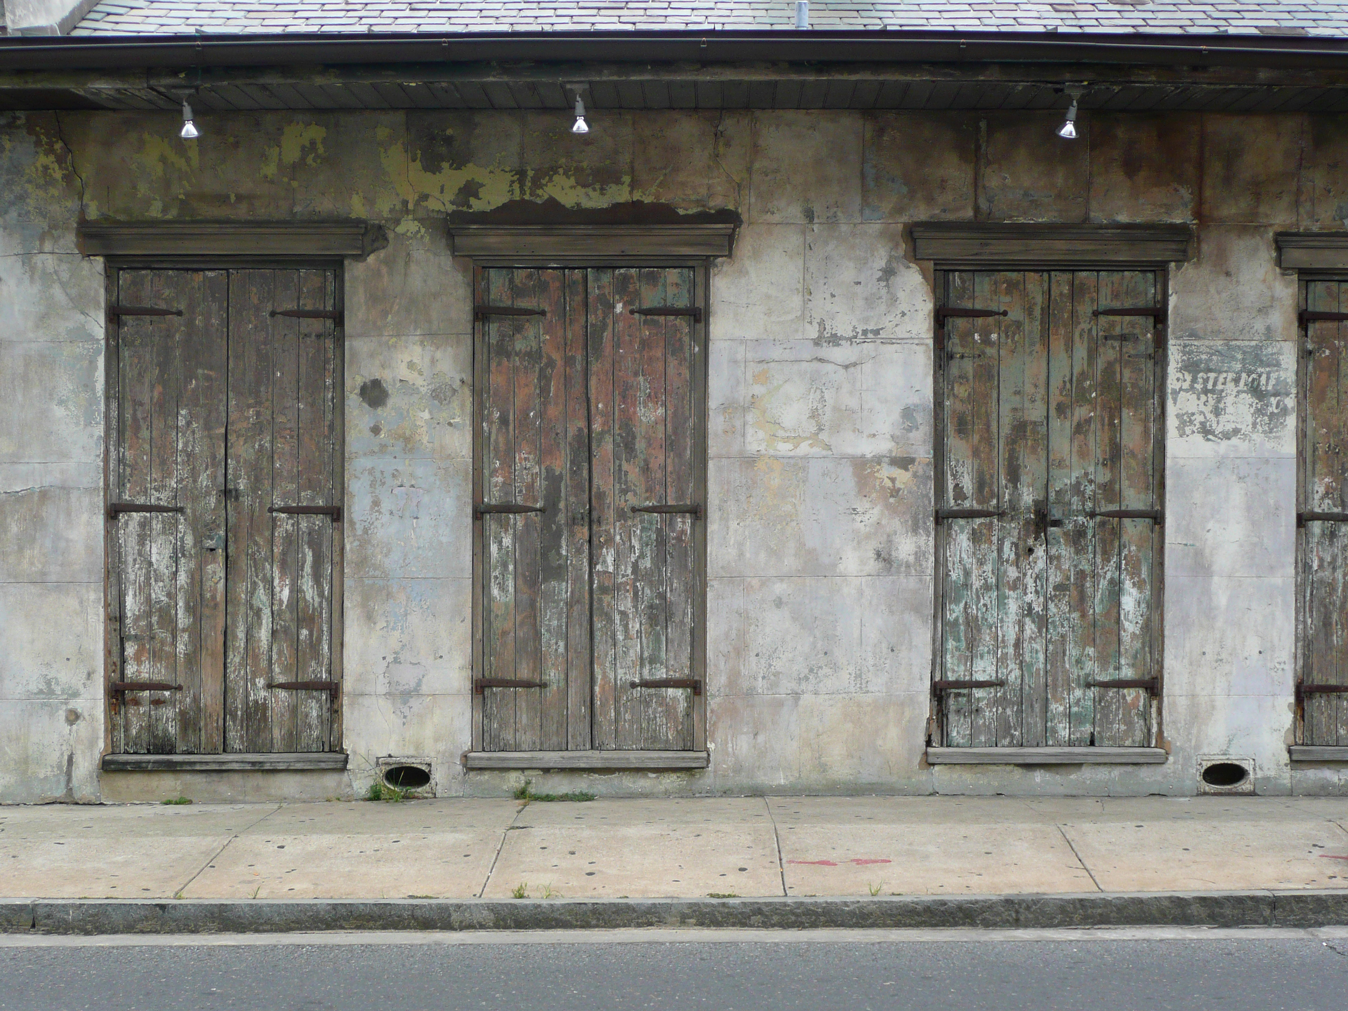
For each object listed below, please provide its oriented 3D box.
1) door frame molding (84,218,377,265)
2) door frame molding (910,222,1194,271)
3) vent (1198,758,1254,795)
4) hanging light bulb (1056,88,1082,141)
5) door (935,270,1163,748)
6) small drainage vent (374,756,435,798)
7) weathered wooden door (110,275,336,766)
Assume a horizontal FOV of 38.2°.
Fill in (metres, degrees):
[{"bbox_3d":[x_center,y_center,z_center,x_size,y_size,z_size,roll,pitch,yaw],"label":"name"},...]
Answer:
[{"bbox_3d":[-2.240,-1.327,9.836,1.527,0.234,0.130,0,1,0],"label":"door frame molding"},{"bbox_3d":[1.918,-1.311,9.836,1.436,0.245,0.130,0,1,0],"label":"door frame molding"},{"bbox_3d":[2.821,1.382,9.945,0.290,0.199,0.080,0,1,0],"label":"vent"},{"bbox_3d":[1.879,-1.864,9.266,0.115,0.246,0.120,8,1,0],"label":"hanging light bulb"},{"bbox_3d":[1.907,0.019,9.920,1.148,2.436,0.080,0,1,0],"label":"door"},{"bbox_3d":[-1.372,1.388,9.945,0.307,0.210,0.080,0,1,0],"label":"small drainage vent"},{"bbox_3d":[-2.286,0.029,9.921,1.207,2.479,0.080,0,1,0],"label":"weathered wooden door"}]

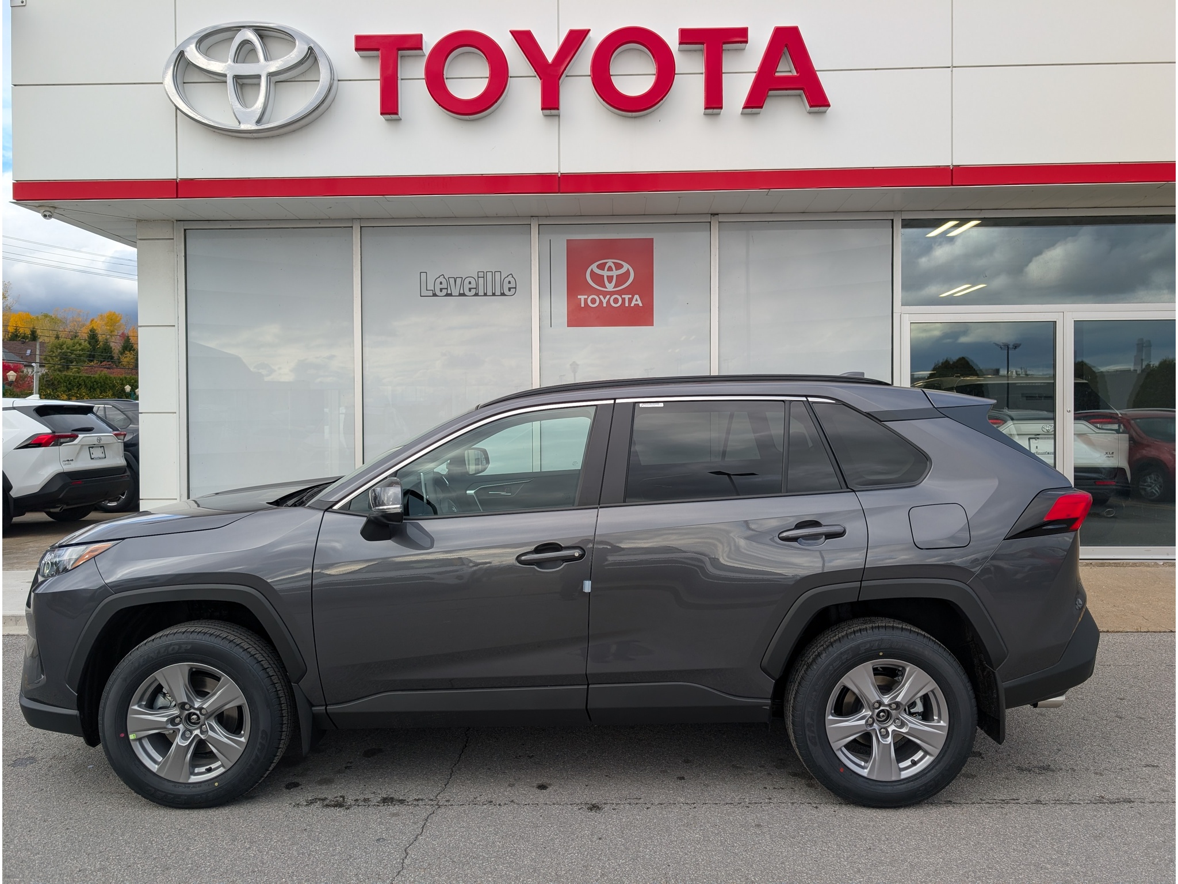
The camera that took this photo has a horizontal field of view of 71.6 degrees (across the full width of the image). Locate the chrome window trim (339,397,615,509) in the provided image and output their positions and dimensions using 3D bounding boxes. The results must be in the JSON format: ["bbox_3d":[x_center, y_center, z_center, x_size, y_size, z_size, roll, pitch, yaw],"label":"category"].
[{"bbox_3d":[-0.459,0.048,3.296,1.115,0.432,0.150,0,0,1],"label":"chrome window trim"}]

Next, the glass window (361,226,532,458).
[{"bbox_3d":[-1.237,-0.477,7.088,1.498,2.801,0.060,0,0,2],"label":"glass window"}]

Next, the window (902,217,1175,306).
[{"bbox_3d":[4.067,-1.528,6.922,2.801,0.756,0.060,0,0,2],"label":"window"}]

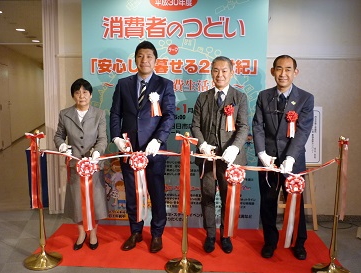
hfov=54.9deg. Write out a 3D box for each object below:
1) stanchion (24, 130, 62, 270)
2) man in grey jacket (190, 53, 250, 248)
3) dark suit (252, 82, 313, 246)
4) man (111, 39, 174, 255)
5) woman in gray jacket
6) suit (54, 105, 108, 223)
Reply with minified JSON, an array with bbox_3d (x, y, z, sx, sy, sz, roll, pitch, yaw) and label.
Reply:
[{"bbox_3d":[-1.113,0.493,2.773,0.316,1.087,0.316,1,9,0],"label":"stanchion"},{"bbox_3d":[0.327,0.181,2.981,0.492,1.692,0.470,2,9,6],"label":"man in grey jacket"},{"bbox_3d":[0.851,0.266,2.947,0.504,1.402,0.400,4,9,18],"label":"dark suit"},{"bbox_3d":[-0.325,0.112,2.971,0.543,1.809,0.470,2,9,6],"label":"man"},{"bbox_3d":[-0.845,0.260,2.995,0.458,1.492,0.470,0,9,-8],"label":"woman in gray jacket"},{"bbox_3d":[-0.849,0.244,3.022,0.454,1.034,0.400,0,9,-8],"label":"suit"}]

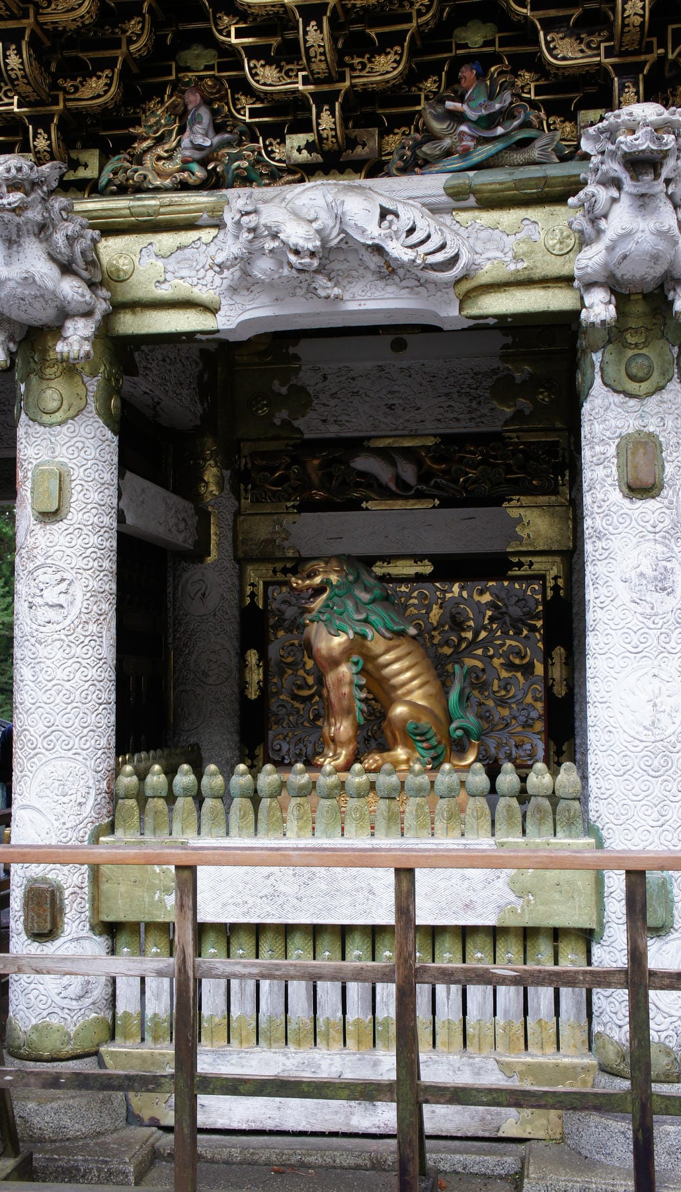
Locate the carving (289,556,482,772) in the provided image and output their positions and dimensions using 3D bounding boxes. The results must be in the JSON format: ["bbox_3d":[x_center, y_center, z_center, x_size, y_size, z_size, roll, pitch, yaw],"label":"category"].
[{"bbox_3d":[0.198,0.296,5.486,0.856,0.958,0.390,-1,-4,8],"label":"carving"}]

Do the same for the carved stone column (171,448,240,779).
[{"bbox_3d":[-0.736,0.553,6.680,0.380,2.490,0.380,-1,-4,8],"label":"carved stone column"}]

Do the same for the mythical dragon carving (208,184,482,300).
[{"bbox_3d":[-0.009,-1.266,4.317,0.954,0.391,0.220,-1,-4,8],"label":"mythical dragon carving"}]

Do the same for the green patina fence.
[{"bbox_3d":[0.015,1.241,4.400,1.775,1.275,0.180,-1,-4,8],"label":"green patina fence"}]

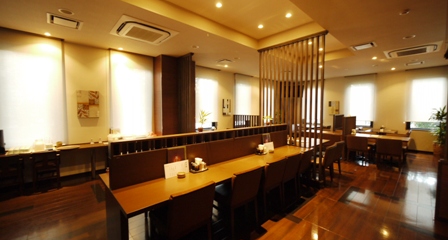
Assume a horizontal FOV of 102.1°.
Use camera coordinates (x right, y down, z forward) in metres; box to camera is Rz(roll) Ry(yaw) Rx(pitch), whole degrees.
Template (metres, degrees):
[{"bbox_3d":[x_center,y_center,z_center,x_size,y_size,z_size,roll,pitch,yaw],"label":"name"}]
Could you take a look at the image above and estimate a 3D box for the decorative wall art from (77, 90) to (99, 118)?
[{"bbox_3d":[-3.206,-0.361,4.308,0.416,0.634,0.041,-3,4,-43],"label":"decorative wall art"}]

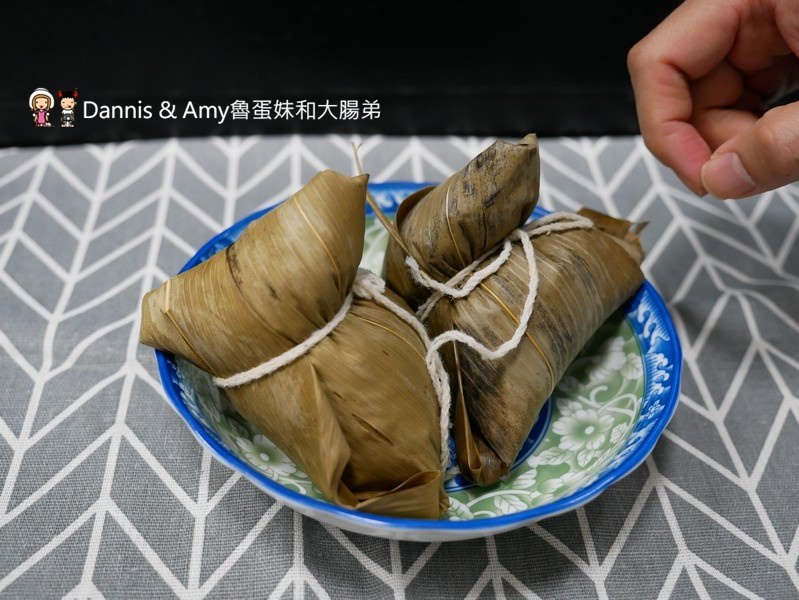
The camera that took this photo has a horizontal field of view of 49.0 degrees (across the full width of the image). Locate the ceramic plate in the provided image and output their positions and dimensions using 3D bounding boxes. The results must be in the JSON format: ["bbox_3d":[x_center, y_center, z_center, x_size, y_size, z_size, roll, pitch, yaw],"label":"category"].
[{"bbox_3d":[0.006,0.021,0.299,0.168,0.041,0.168,2,38,-2],"label":"ceramic plate"}]

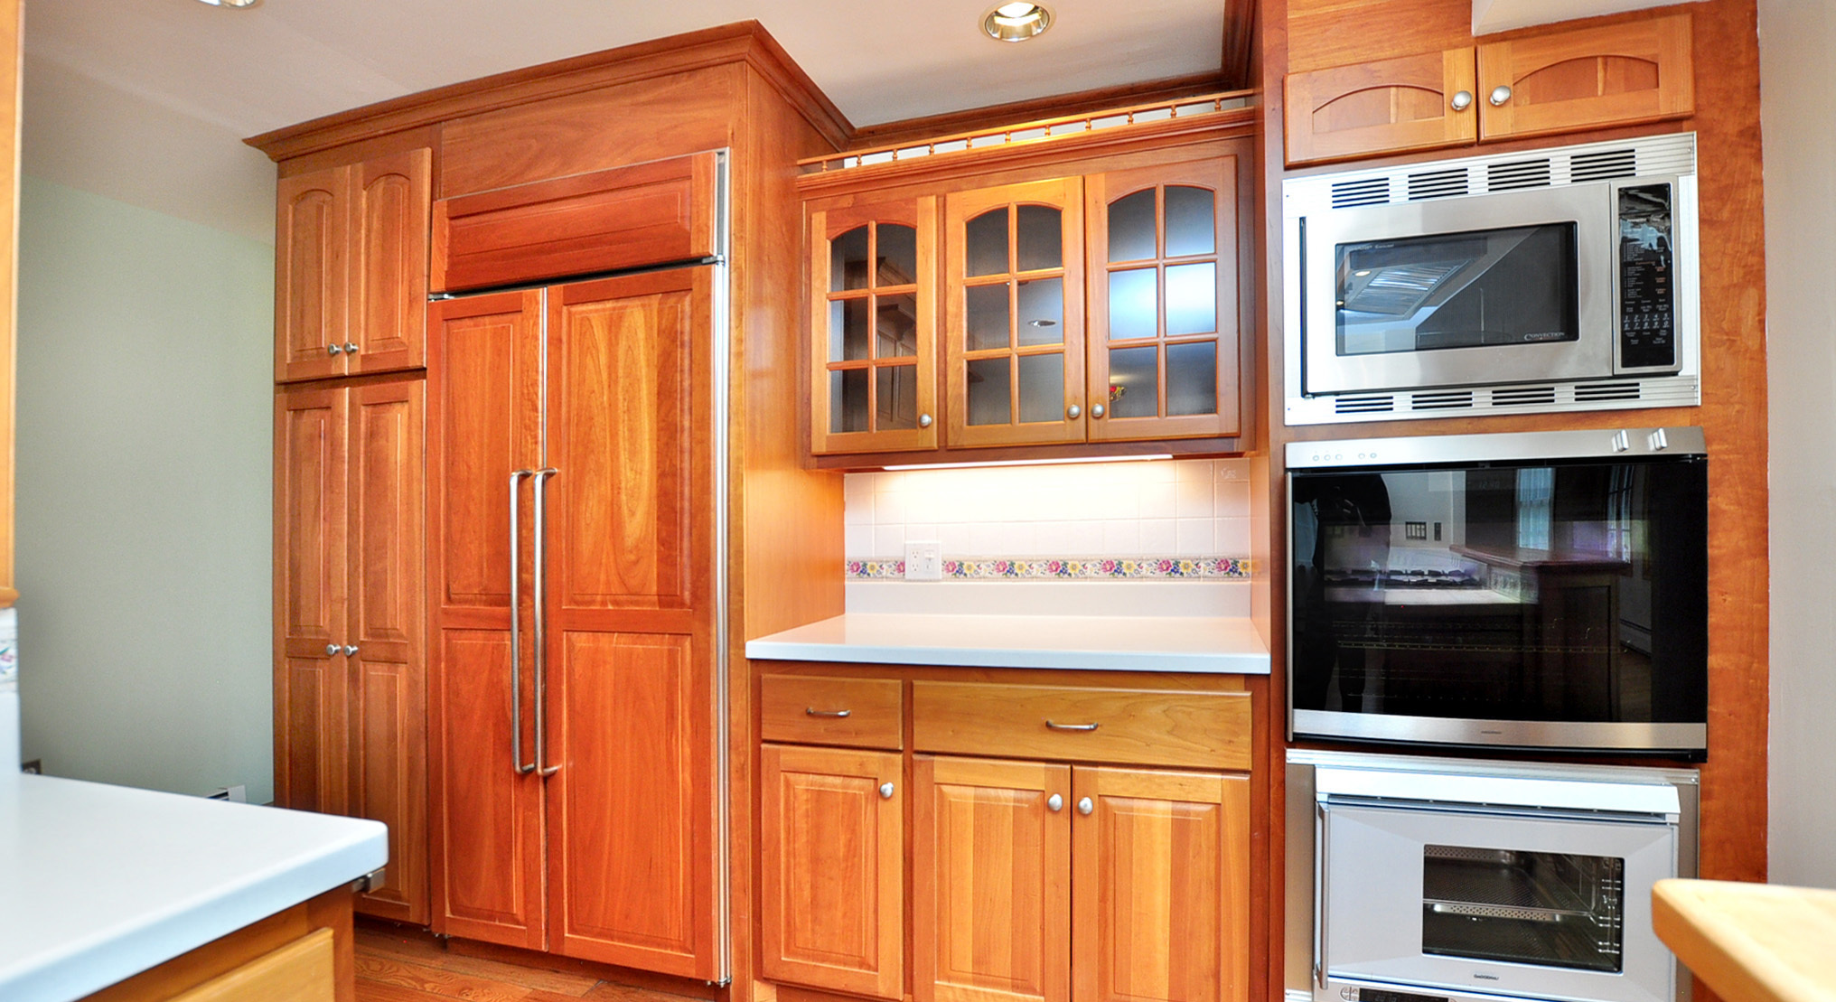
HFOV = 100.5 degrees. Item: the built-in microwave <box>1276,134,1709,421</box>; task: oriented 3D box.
[{"bbox_3d":[1.128,-0.407,1.664,0.667,0.497,0.465,-1,-1,17],"label":"built-in microwave"}]

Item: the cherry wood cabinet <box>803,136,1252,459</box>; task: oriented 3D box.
[{"bbox_3d":[0.273,-0.524,2.144,1.195,0.828,0.330,-1,-1,17],"label":"cherry wood cabinet"}]

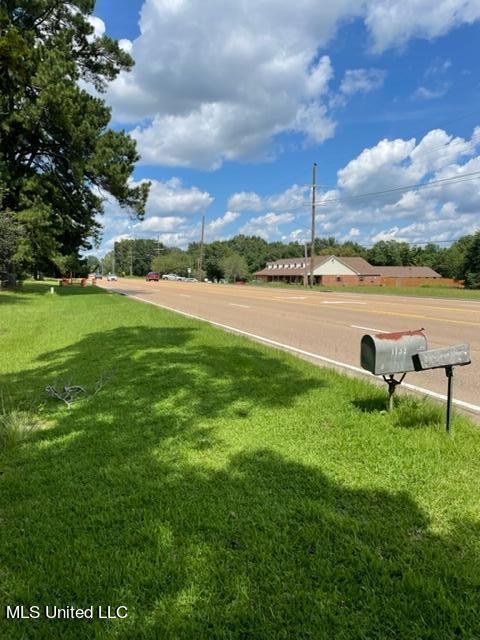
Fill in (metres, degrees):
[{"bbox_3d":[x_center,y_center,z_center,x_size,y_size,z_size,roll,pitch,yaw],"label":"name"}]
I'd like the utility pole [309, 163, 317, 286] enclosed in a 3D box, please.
[{"bbox_3d":[7.500,-9.540,49.280,0.350,12.550,0.350,0,6,0],"label":"utility pole"}]

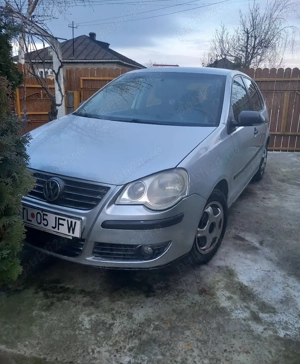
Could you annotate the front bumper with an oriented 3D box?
[{"bbox_3d":[-0.520,0.190,2.088,1.640,0.530,0.500,10,20,26],"label":"front bumper"}]

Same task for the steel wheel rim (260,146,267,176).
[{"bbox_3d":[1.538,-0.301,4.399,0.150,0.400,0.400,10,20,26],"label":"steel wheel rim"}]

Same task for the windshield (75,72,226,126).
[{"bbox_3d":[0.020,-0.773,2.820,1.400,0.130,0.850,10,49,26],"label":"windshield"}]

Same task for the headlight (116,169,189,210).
[{"bbox_3d":[0.011,0.028,1.752,0.360,0.270,0.340,10,20,26],"label":"headlight"}]

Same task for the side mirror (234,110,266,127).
[{"bbox_3d":[0.796,-0.511,2.492,0.240,0.135,0.140,10,20,26],"label":"side mirror"}]

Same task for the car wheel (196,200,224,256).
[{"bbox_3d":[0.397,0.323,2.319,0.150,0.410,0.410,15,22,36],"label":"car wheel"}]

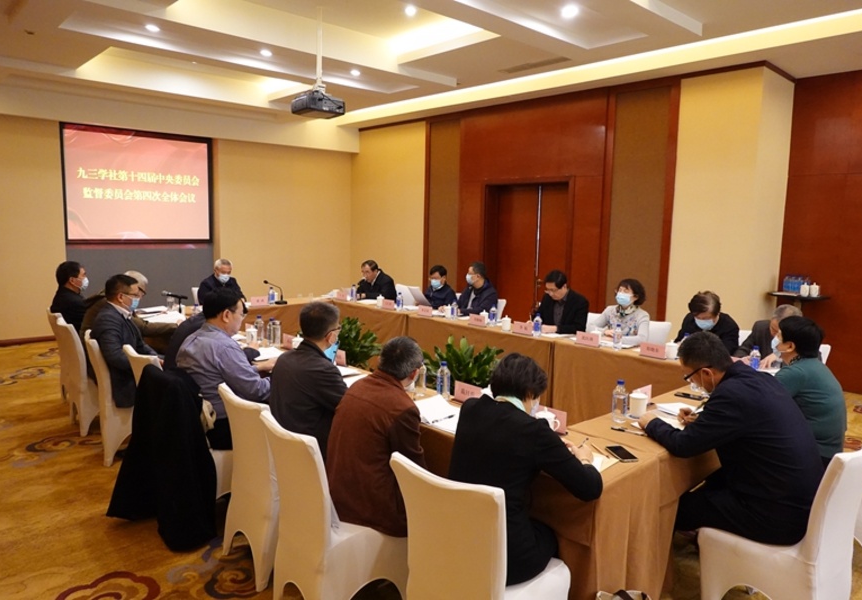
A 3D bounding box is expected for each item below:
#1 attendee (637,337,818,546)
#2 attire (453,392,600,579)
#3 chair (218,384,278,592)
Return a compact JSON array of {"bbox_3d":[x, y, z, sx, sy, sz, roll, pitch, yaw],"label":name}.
[{"bbox_3d":[1.324,0.748,2.655,0.600,1.200,0.820,-5,9,-43],"label":"attendee"},{"bbox_3d":[0.341,0.651,2.169,0.540,0.700,0.620,6,8,38],"label":"attire"},{"bbox_3d":[-0.741,0.862,3.187,0.550,0.900,0.450,-5,9,-40],"label":"chair"}]

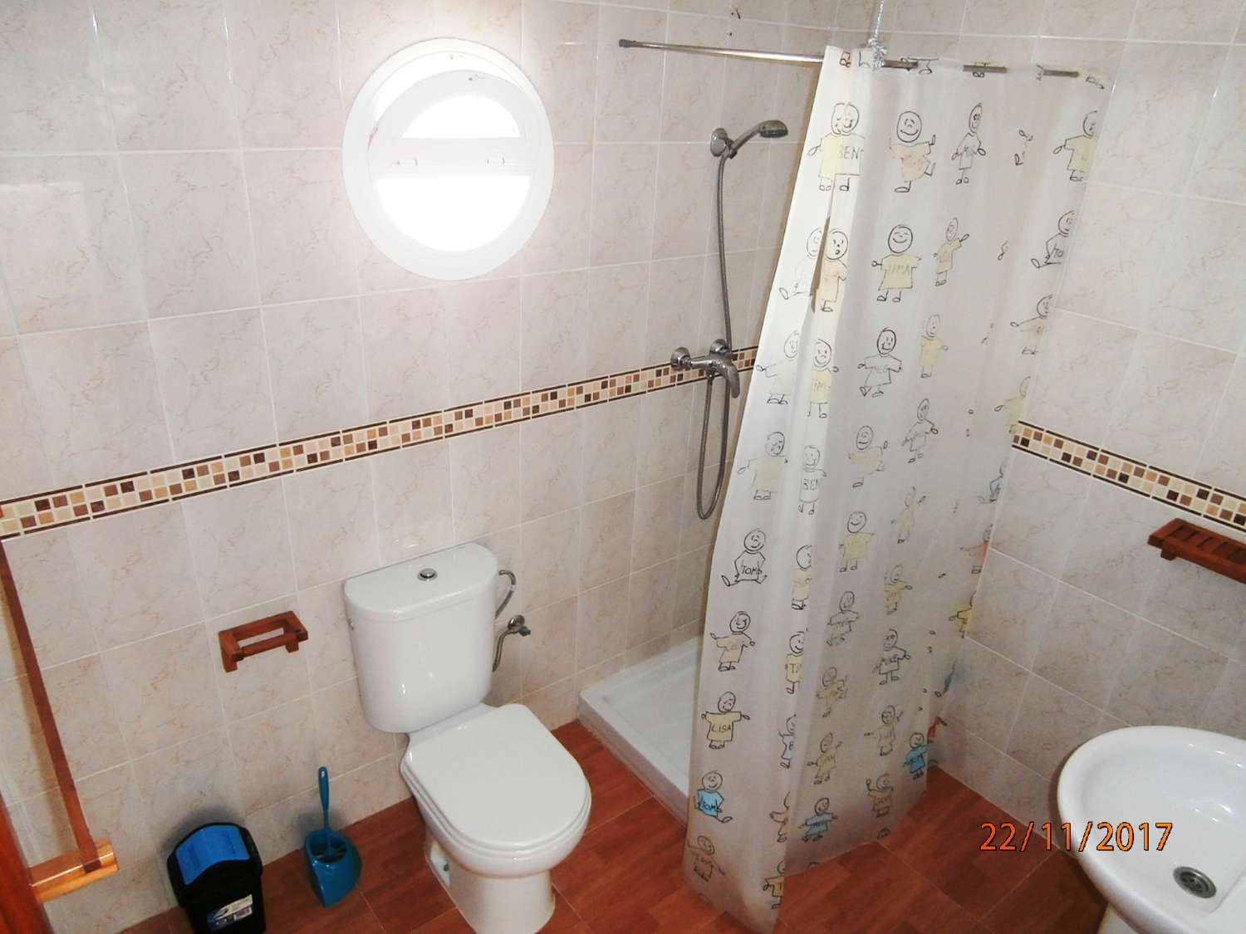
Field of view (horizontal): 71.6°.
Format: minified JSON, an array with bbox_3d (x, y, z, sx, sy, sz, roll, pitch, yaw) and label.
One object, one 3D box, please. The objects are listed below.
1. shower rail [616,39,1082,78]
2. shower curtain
[{"bbox_3d":[0.508,-0.920,1.955,0.762,0.043,0.713,-16,31,-35],"label":"shower rail"},{"bbox_3d":[0.626,0.110,2.048,0.932,1.977,0.330,-16,31,-35],"label":"shower curtain"}]

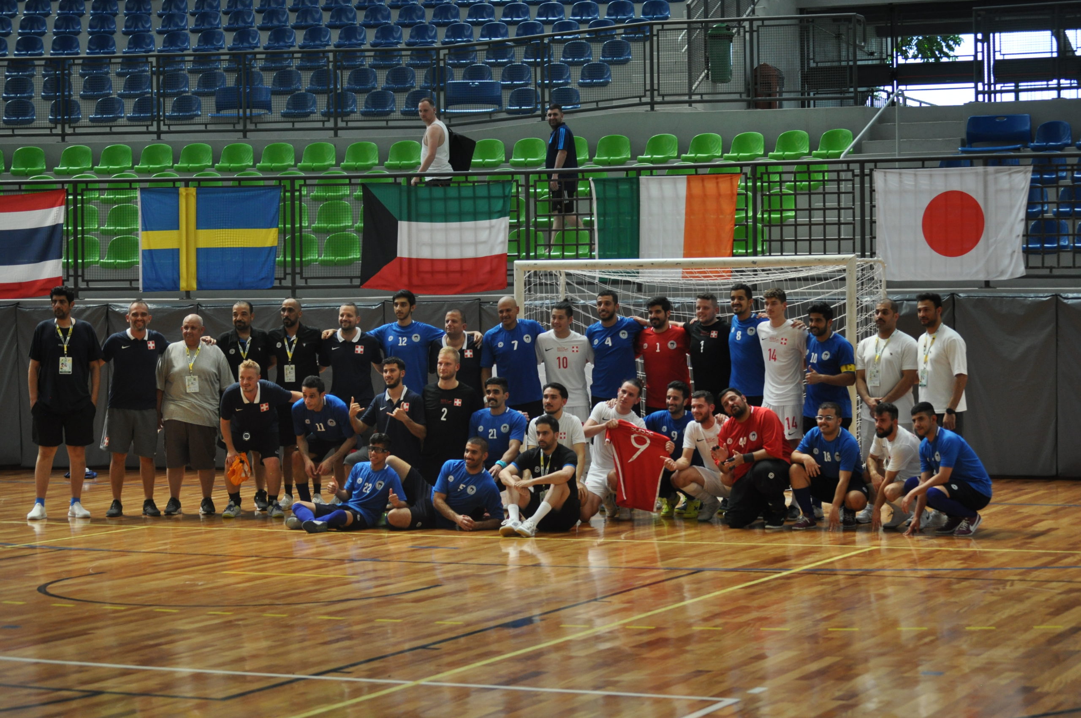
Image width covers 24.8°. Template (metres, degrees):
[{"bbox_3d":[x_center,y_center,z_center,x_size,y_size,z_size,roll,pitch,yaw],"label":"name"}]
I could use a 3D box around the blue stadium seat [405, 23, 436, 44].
[{"bbox_3d":[-1.713,-4.684,35.600,0.430,0.395,0.410,0,0,10],"label":"blue stadium seat"}]

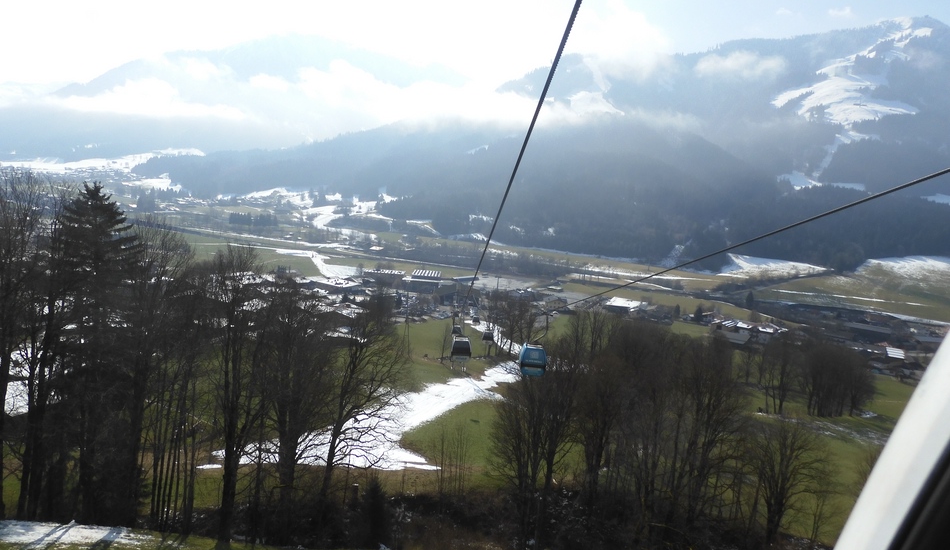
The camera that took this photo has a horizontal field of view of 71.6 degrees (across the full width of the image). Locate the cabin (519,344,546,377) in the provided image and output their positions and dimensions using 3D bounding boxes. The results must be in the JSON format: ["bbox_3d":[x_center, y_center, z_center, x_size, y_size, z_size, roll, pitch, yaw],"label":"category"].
[{"bbox_3d":[4.433,6.534,50.500,1.950,2.200,2.000,3,9,-2],"label":"cabin"}]

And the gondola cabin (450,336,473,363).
[{"bbox_3d":[-1.281,6.957,62.500,1.950,2.200,2.000,3,9,-2],"label":"gondola cabin"}]

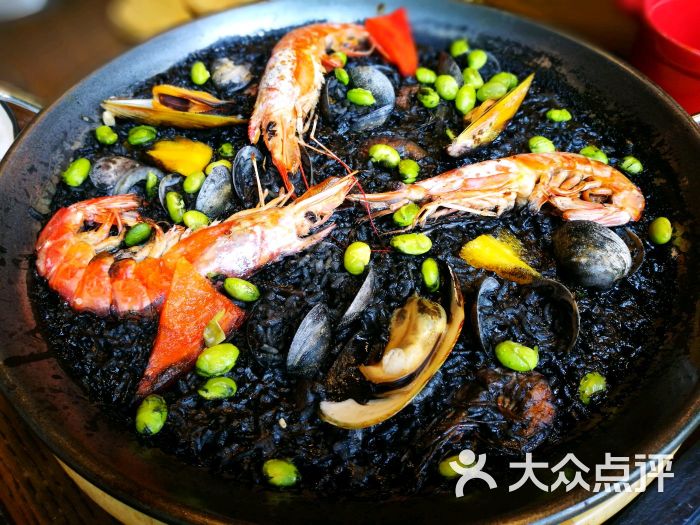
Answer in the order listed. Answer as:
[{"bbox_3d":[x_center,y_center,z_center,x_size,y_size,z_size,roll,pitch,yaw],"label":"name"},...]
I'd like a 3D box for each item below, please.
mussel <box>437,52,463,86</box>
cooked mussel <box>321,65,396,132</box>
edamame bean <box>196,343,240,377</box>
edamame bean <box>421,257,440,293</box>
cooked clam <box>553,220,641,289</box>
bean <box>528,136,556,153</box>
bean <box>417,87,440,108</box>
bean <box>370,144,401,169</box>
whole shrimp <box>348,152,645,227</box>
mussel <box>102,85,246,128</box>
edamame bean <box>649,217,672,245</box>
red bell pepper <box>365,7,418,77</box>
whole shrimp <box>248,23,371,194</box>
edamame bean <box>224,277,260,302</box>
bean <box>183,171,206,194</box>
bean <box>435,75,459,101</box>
[{"bbox_3d":[0.053,-0.101,0.289,0.014,0.018,0.026,-10,53,-5],"label":"mussel"},{"bbox_3d":[0.005,-0.089,0.292,0.041,0.021,0.040,-1,51,0],"label":"cooked mussel"},{"bbox_3d":[-0.055,0.041,0.229,0.018,0.011,0.013,-19,53,-13],"label":"edamame bean"},{"bbox_3d":[0.032,0.004,0.215,0.009,0.009,0.015,-5,53,-1],"label":"edamame bean"},{"bbox_3d":[0.107,-0.004,0.237,0.037,0.021,0.031,11,52,9],"label":"cooked clam"},{"bbox_3d":[0.100,-0.060,0.285,0.015,0.009,0.011,37,61,26],"label":"bean"},{"bbox_3d":[0.046,-0.095,0.313,0.012,0.010,0.015,-22,54,-15],"label":"bean"},{"bbox_3d":[0.018,-0.055,0.282,0.019,0.009,0.011,37,61,26],"label":"bean"},{"bbox_3d":[0.065,-0.032,0.243,0.132,0.024,0.039,-1,51,0],"label":"whole shrimp"},{"bbox_3d":[-0.107,-0.094,0.332,0.088,0.024,0.028,7,52,7],"label":"mussel"},{"bbox_3d":[0.141,-0.015,0.247,0.009,0.009,0.015,14,53,12],"label":"edamame bean"},{"bbox_3d":[0.027,-0.147,0.362,0.035,0.014,0.047,-16,93,1],"label":"red bell pepper"},{"bbox_3d":[-0.018,-0.087,0.284,0.067,0.030,0.135,-3,51,-2],"label":"whole shrimp"},{"bbox_3d":[-0.050,0.012,0.251,0.018,0.009,0.010,26,56,20],"label":"edamame bean"},{"bbox_3d":[-0.084,-0.043,0.296,0.011,0.010,0.017,23,55,19],"label":"bean"},{"bbox_3d":[0.061,-0.111,0.346,0.015,0.013,0.013,17,54,15],"label":"bean"}]

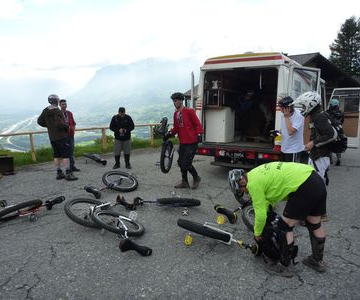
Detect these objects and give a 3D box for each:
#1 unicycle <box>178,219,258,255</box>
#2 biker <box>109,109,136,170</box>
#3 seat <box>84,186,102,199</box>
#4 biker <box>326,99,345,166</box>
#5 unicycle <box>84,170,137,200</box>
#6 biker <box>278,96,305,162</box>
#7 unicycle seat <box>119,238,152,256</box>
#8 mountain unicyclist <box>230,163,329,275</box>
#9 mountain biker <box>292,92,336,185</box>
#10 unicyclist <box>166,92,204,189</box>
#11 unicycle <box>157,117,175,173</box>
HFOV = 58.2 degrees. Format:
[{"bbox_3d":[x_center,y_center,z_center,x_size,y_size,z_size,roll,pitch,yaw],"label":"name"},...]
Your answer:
[{"bbox_3d":[0.405,0.917,3.470,0.980,0.400,0.640,12,-14,36],"label":"unicycle"},{"bbox_3d":[-1.564,-0.303,8.651,0.640,1.670,0.420,-1,10,-7],"label":"biker"},{"bbox_3d":[-1.470,0.719,5.524,0.360,0.180,0.130,29,24,22],"label":"seat"},{"bbox_3d":[4.144,-0.436,8.418,0.550,1.760,0.460,-2,11,-15],"label":"biker"},{"bbox_3d":[-1.208,0.634,5.933,0.700,0.420,1.085,29,24,22],"label":"unicycle"},{"bbox_3d":[1.758,0.010,5.101,0.420,1.700,0.480,-3,8,-17],"label":"biker"},{"bbox_3d":[-0.452,1.002,3.300,0.340,0.170,0.120,13,12,4],"label":"unicycle seat"},{"bbox_3d":[0.977,0.604,3.175,0.920,1.060,0.580,3,9,22],"label":"mountain unicyclist"},{"bbox_3d":[1.799,0.109,4.327,0.600,1.720,0.500,-1,8,-6],"label":"mountain biker"},{"bbox_3d":[0.111,-0.155,5.987,0.620,1.780,0.550,7,10,40],"label":"unicyclist"},{"bbox_3d":[-0.275,-0.050,6.130,0.400,1.060,0.640,4,32,17],"label":"unicycle"}]

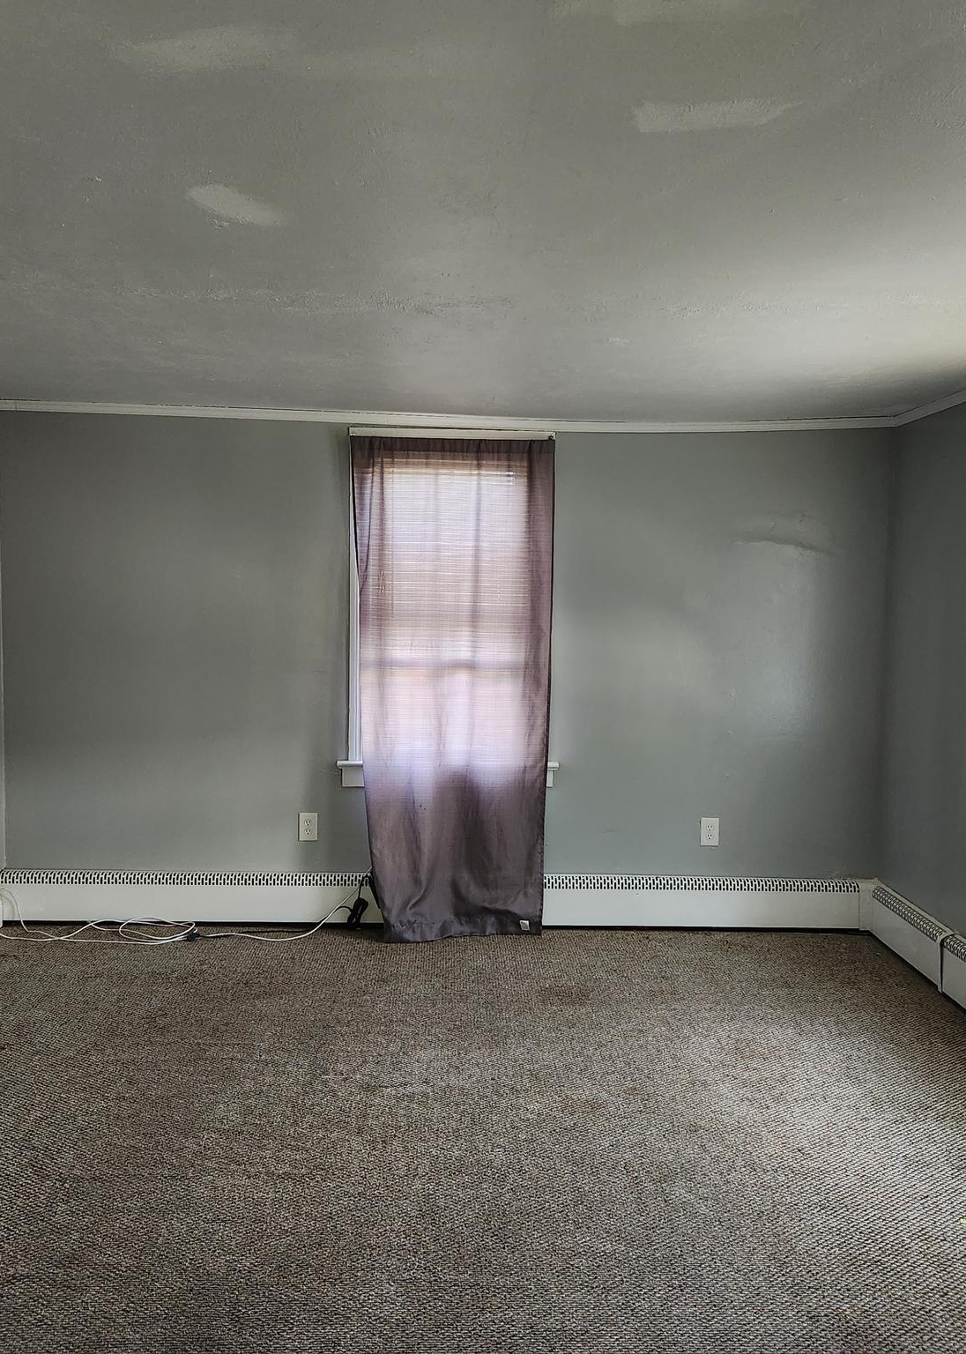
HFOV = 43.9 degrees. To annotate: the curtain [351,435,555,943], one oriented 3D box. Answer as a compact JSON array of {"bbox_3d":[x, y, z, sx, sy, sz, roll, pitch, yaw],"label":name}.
[{"bbox_3d":[-0.130,0.043,4.828,0.833,2.018,0.181,1,4,-2],"label":"curtain"}]

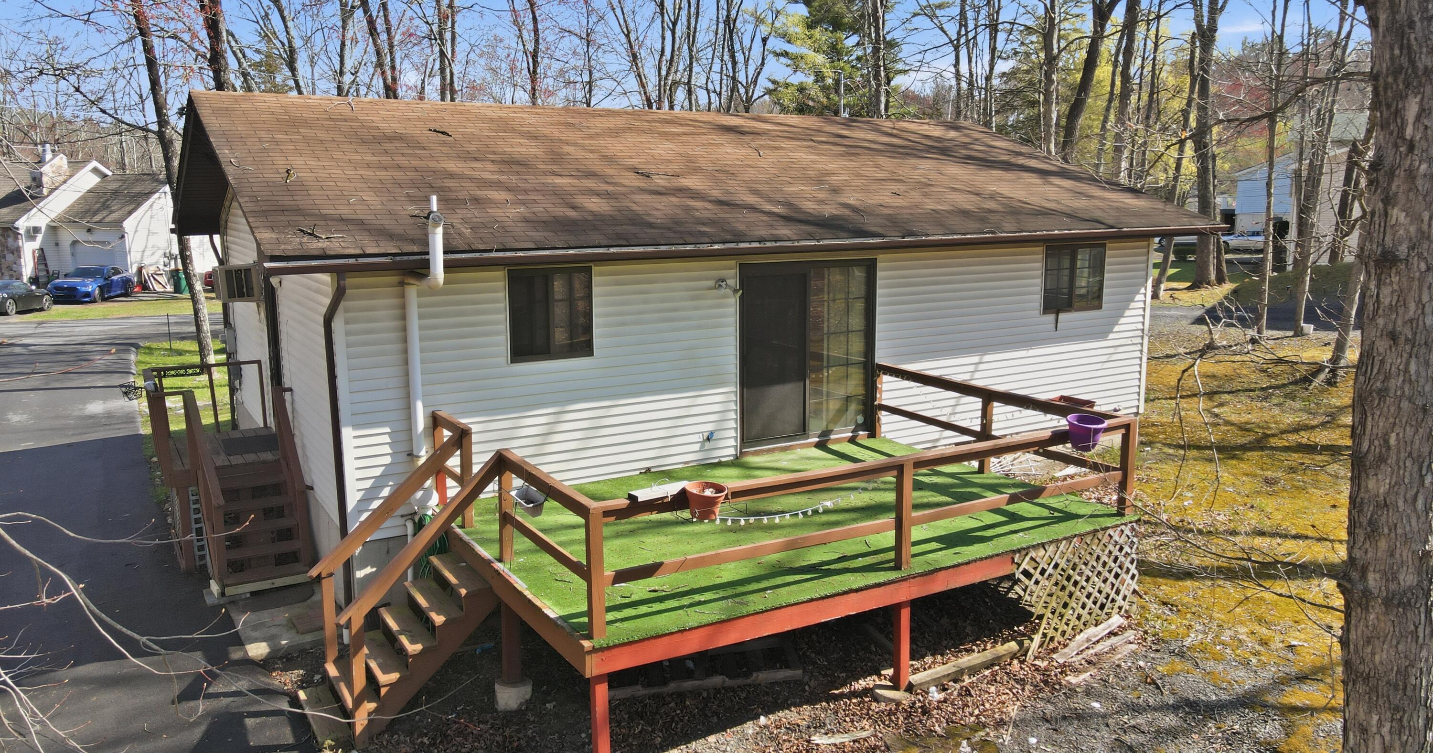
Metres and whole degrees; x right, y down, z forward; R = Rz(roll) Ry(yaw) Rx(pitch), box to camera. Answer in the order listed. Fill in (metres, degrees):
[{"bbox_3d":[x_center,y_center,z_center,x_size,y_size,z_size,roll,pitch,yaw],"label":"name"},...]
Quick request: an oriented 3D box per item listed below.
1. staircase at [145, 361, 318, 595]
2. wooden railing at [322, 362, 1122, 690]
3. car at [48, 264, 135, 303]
[{"bbox_3d":[-5.240,0.915,10.709,1.230,1.750,3.450,-6,11,-31],"label":"staircase"},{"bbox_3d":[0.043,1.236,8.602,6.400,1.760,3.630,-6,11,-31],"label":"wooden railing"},{"bbox_3d":[-27.265,-4.113,43.616,1.860,1.410,4.600,-1,10,-4],"label":"car"}]

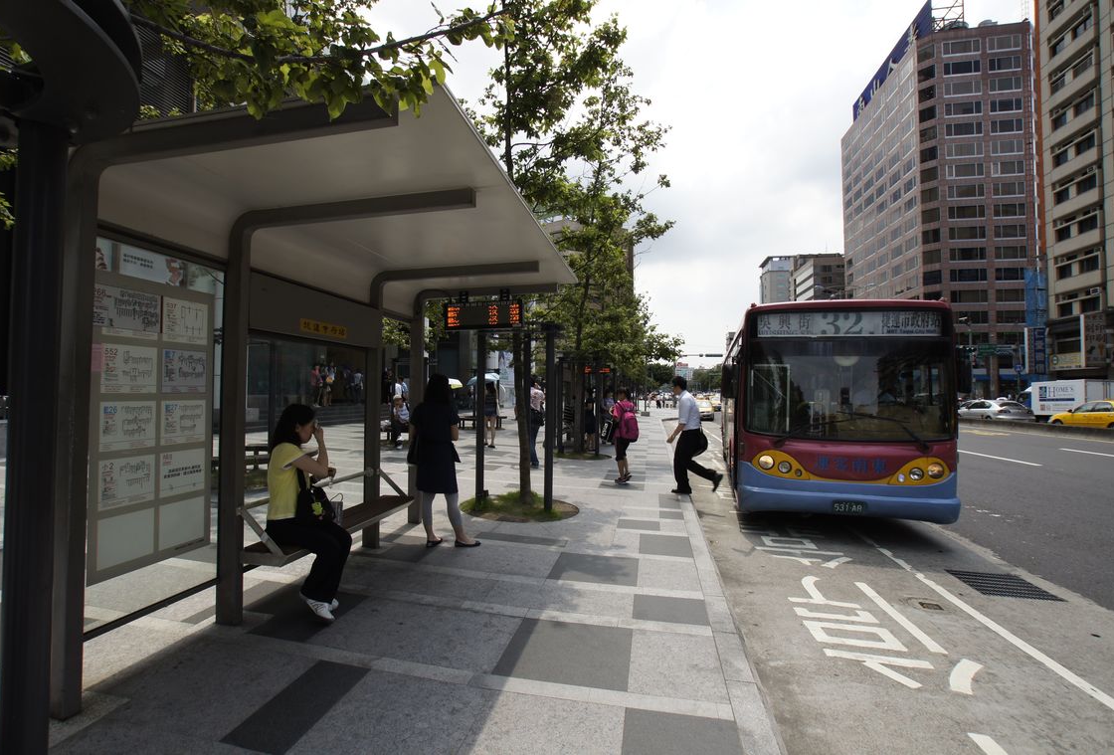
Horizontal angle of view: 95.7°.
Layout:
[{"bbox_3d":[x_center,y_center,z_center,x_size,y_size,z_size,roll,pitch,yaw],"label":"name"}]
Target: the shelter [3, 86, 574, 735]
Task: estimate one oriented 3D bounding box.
[{"bbox_3d":[-1.054,0.240,3.896,1.965,2.697,3.625,0,-2,11],"label":"shelter"}]

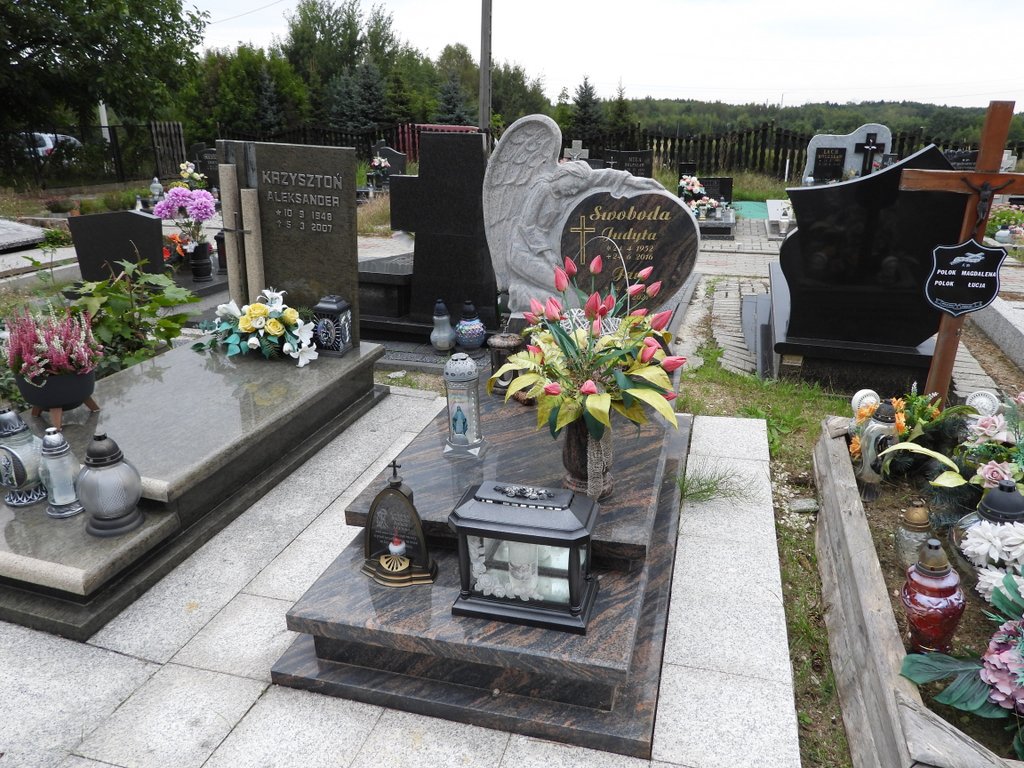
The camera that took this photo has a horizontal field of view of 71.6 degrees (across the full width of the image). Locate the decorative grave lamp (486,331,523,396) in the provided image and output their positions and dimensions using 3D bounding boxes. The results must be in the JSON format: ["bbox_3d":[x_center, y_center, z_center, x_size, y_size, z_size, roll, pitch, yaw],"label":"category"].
[{"bbox_3d":[-0.029,-0.095,2.971,0.150,0.250,0.150,4,20,15],"label":"decorative grave lamp"}]

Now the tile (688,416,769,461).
[{"bbox_3d":[0.926,0.241,3.006,0.305,0.039,0.406,4,21,16],"label":"tile"}]

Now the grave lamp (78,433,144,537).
[{"bbox_3d":[-1.303,0.319,2.288,0.182,0.305,0.182,6,20,14],"label":"grave lamp"}]

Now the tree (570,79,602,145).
[{"bbox_3d":[2.836,-10.143,27.021,1.350,2.869,1.350,0,20,0],"label":"tree"}]

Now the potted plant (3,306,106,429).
[{"bbox_3d":[-1.721,-0.064,2.662,0.367,0.424,0.352,6,21,15],"label":"potted plant"}]

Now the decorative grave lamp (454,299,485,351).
[{"bbox_3d":[-0.257,-0.338,4.306,0.195,0.320,0.195,-1,19,0],"label":"decorative grave lamp"}]

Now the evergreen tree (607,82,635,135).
[{"bbox_3d":[4.394,-10.741,28.746,1.250,2.707,1.250,0,20,0],"label":"evergreen tree"}]

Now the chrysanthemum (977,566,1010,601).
[{"bbox_3d":[1.167,0.483,1.720,0.098,0.093,0.088,9,22,24],"label":"chrysanthemum"}]

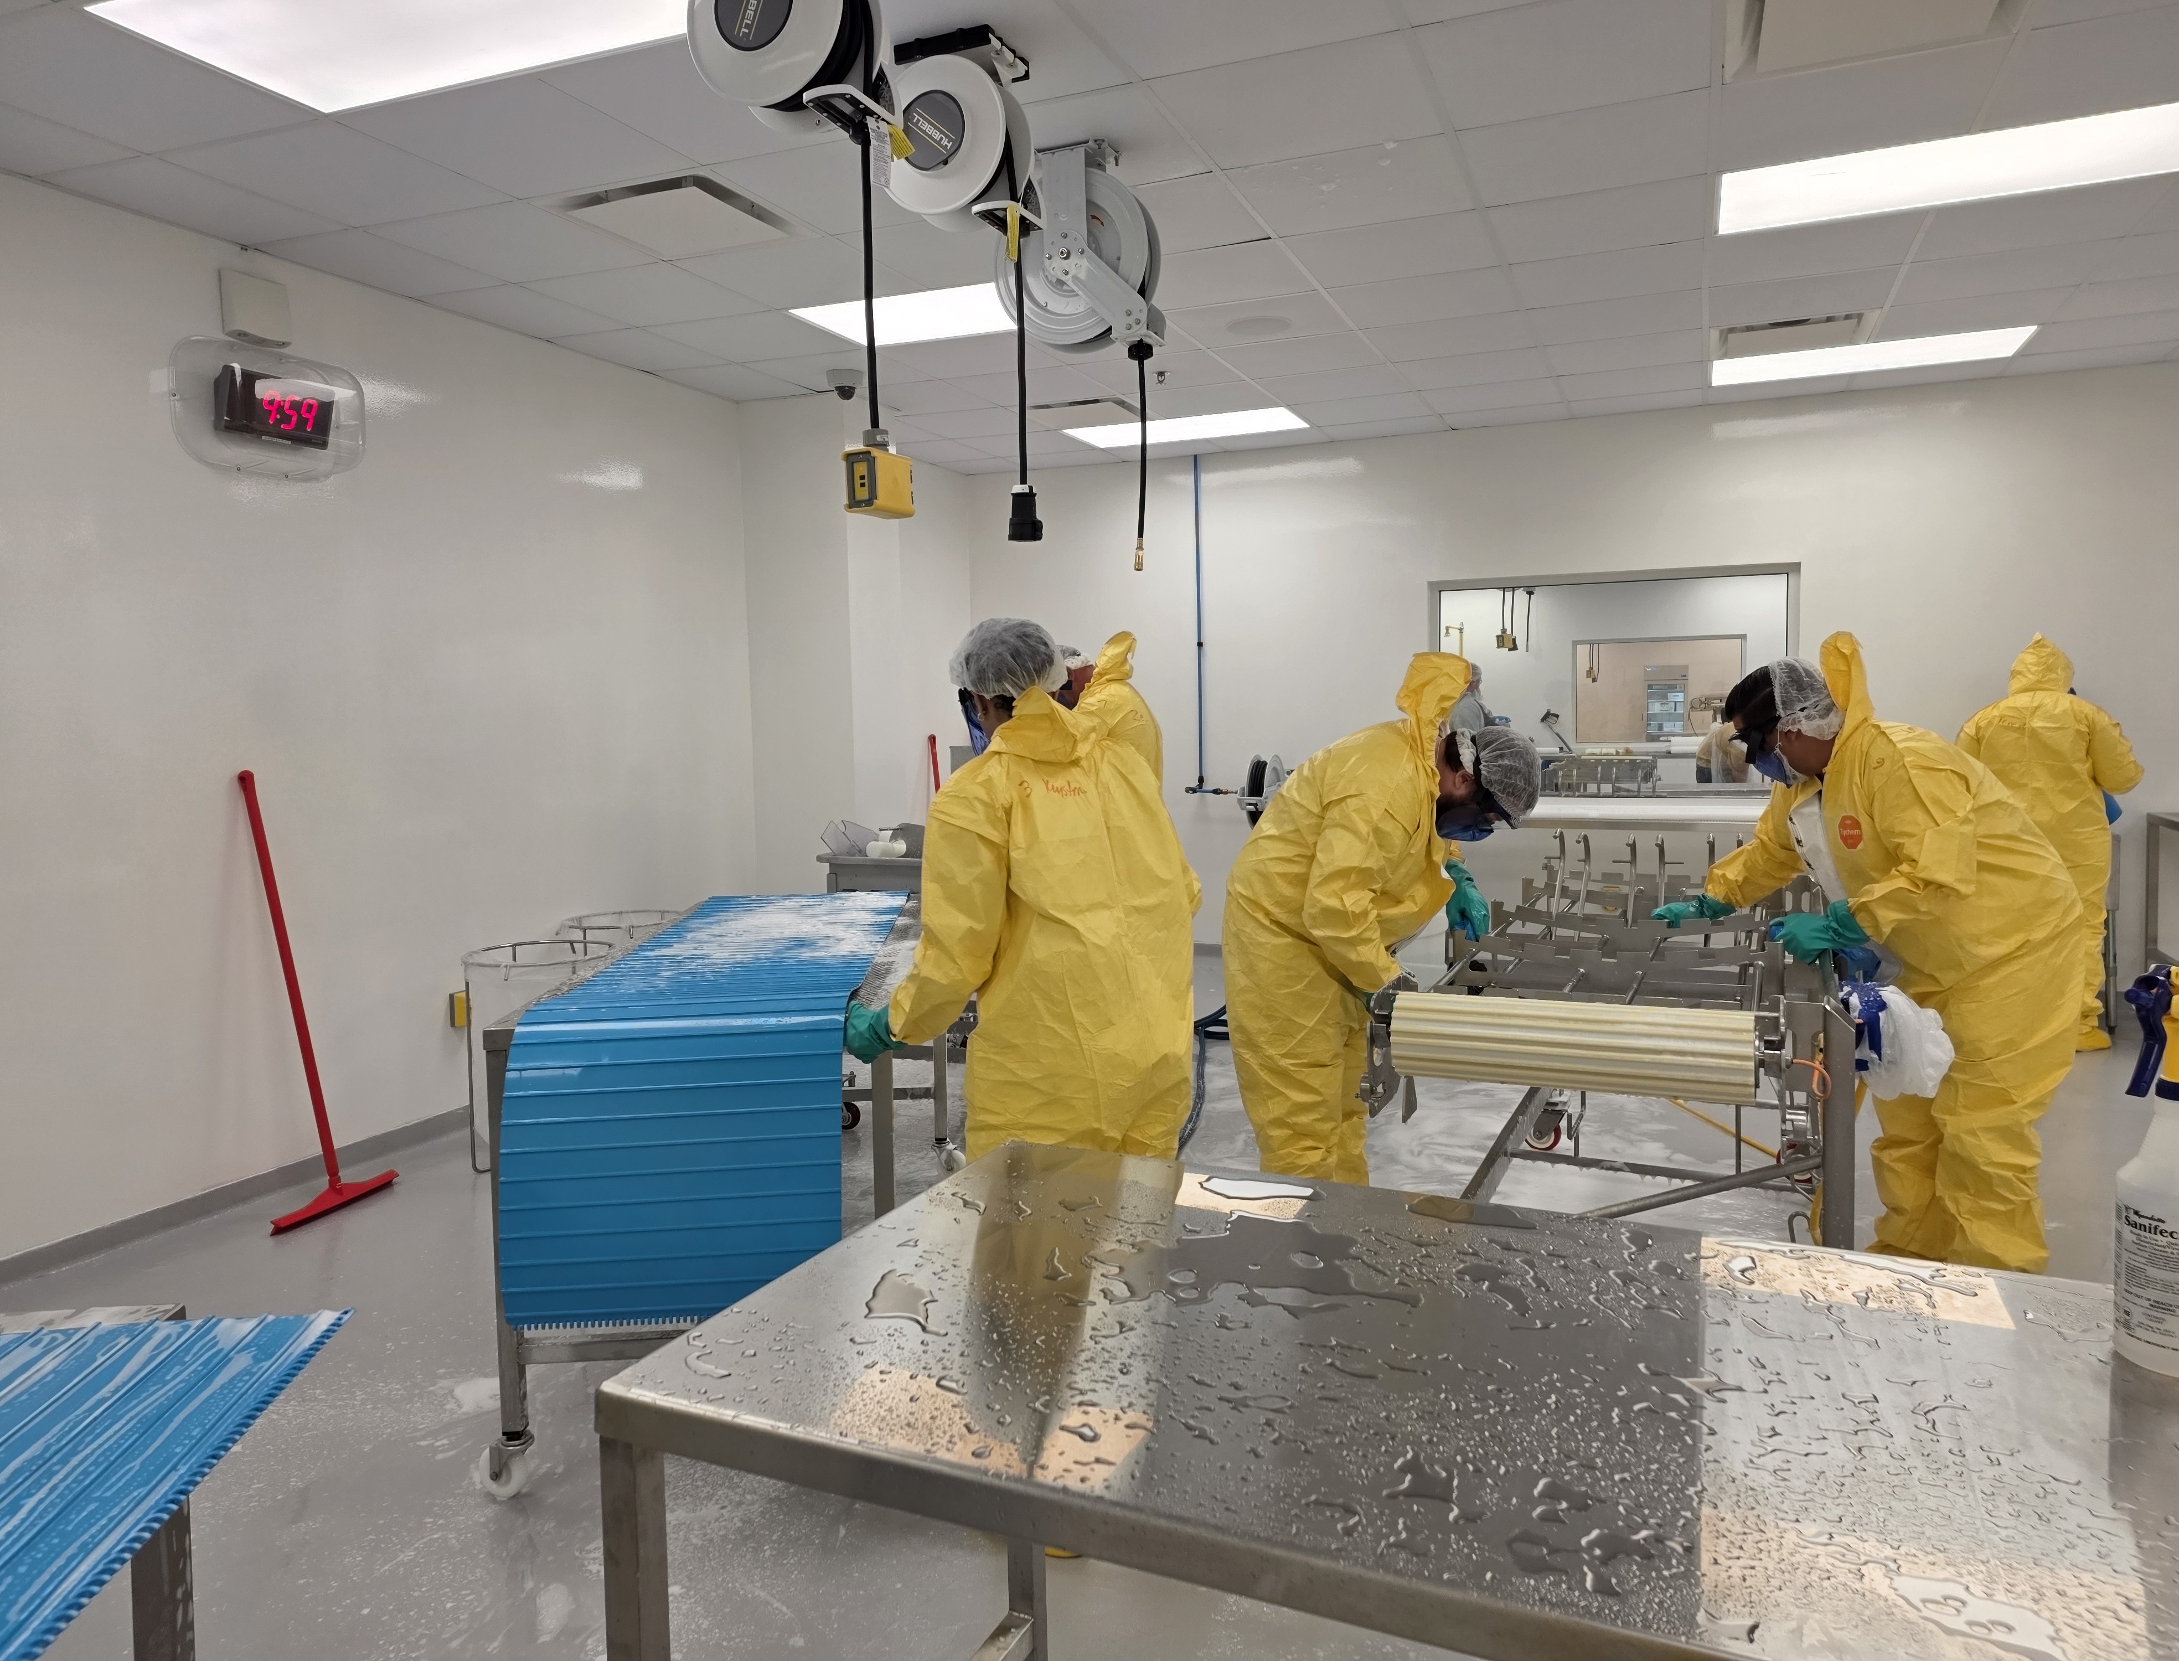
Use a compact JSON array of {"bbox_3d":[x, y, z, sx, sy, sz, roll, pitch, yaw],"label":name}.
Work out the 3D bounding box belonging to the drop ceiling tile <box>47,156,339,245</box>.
[{"bbox_3d":[-2.443,-1.740,4.093,0.397,0.020,0.605,1,5,22],"label":"drop ceiling tile"}]

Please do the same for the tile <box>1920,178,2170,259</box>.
[{"bbox_3d":[2.892,-1.871,4.505,0.598,0.020,0.598,1,5,22],"label":"tile"}]

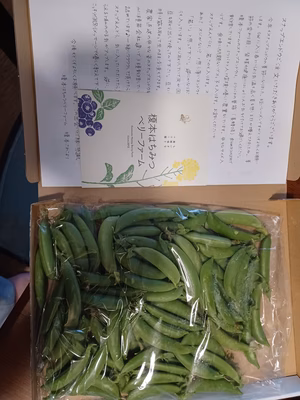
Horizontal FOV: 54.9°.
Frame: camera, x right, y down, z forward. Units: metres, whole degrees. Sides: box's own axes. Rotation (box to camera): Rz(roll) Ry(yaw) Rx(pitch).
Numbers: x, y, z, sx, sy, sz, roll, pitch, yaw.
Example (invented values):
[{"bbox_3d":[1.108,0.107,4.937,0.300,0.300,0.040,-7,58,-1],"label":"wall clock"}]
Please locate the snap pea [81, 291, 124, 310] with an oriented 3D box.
[{"bbox_3d":[-0.055,0.117,0.332,0.053,0.013,0.017,5,86,0],"label":"snap pea"}]

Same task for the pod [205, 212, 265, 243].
[{"bbox_3d":[0.099,0.037,0.345,0.076,0.014,0.019,25,83,-6],"label":"pod"}]

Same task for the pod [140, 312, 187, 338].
[{"bbox_3d":[0.016,0.146,0.333,0.060,0.015,0.015,22,86,2],"label":"pod"}]

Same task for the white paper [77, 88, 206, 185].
[{"bbox_3d":[-0.003,-0.067,0.328,0.148,0.002,0.105,-2,102,-9],"label":"white paper"}]

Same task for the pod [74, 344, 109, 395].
[{"bbox_3d":[-0.064,0.187,0.321,0.018,0.014,0.058,28,87,2],"label":"pod"}]

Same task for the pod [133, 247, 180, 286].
[{"bbox_3d":[0.012,0.076,0.350,0.070,0.013,0.018,41,87,3],"label":"pod"}]

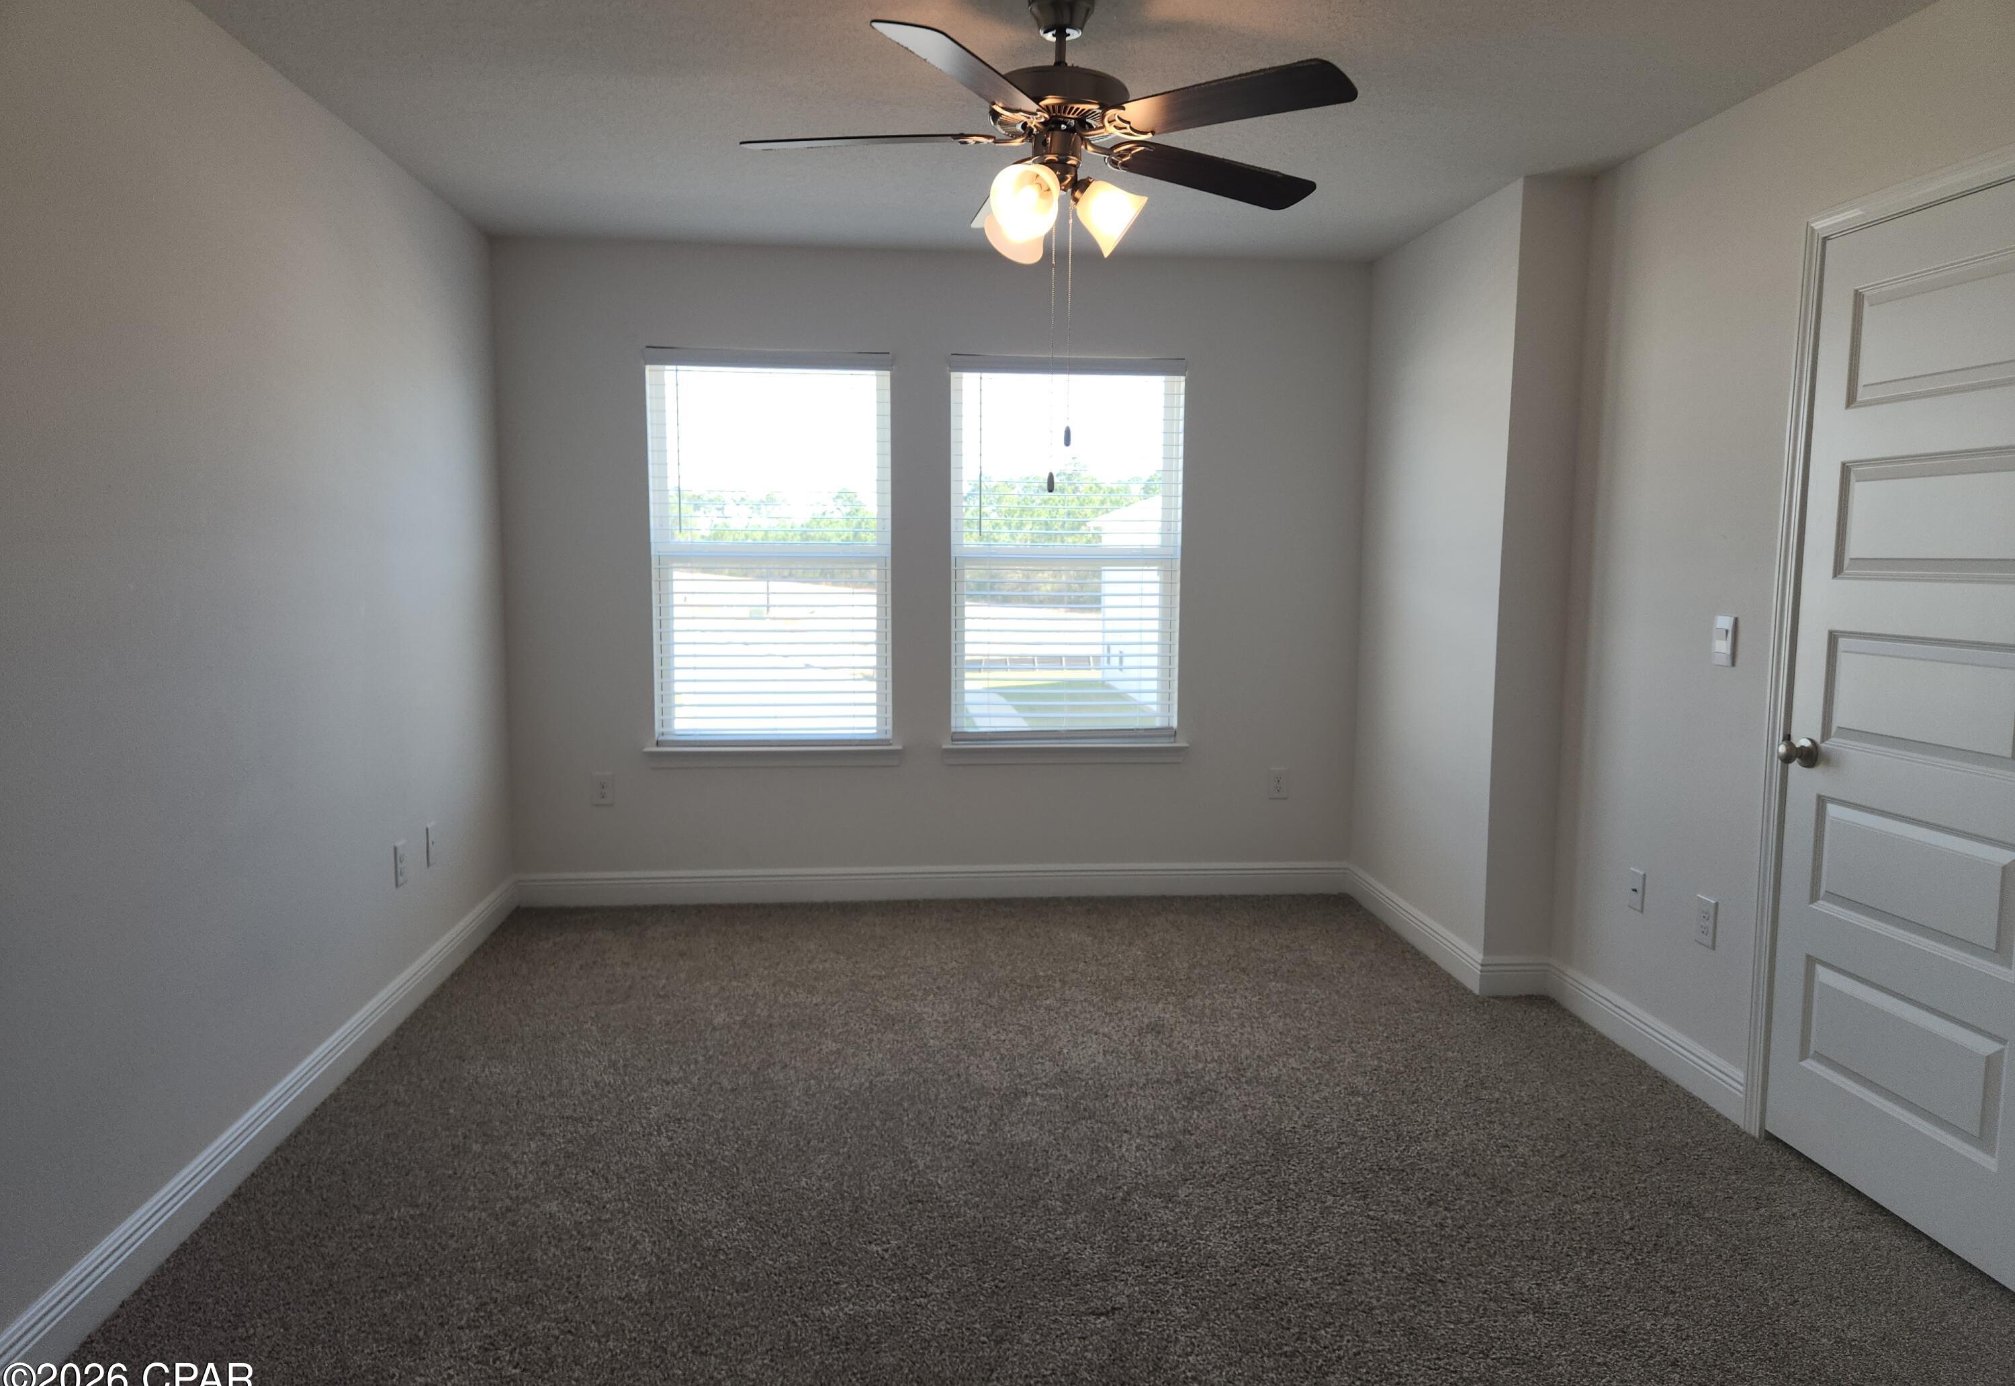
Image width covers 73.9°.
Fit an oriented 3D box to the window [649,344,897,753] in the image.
[{"bbox_3d":[-0.878,-0.516,4.994,0.886,1.429,0.120,0,6,-5],"label":"window"}]

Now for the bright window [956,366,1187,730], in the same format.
[{"bbox_3d":[0.225,-0.518,5.096,0.885,1.429,0.120,0,6,-5],"label":"bright window"}]

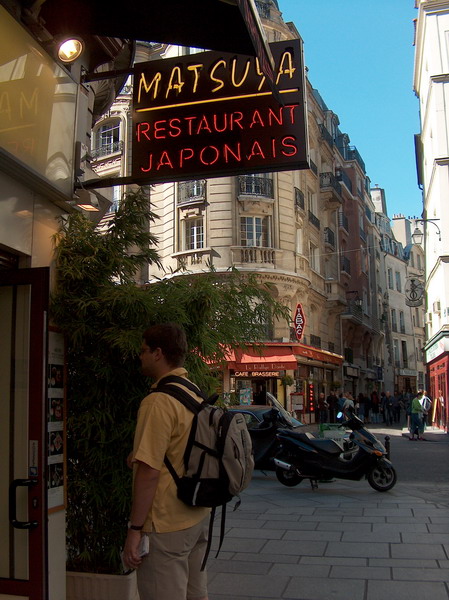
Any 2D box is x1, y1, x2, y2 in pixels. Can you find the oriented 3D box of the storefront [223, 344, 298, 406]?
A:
[{"bbox_3d":[1.920,4.481,33.977,4.259,4.223,1.200,2,-9,-22],"label":"storefront"}]

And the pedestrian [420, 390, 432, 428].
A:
[{"bbox_3d":[9.016,4.874,28.600,0.520,1.700,0.400,4,-9,-30],"label":"pedestrian"}]

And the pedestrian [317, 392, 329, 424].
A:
[{"bbox_3d":[5.210,5.789,34.305,0.580,1.670,0.420,1,-9,-14],"label":"pedestrian"}]

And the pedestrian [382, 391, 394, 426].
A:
[{"bbox_3d":[7.948,5.259,31.000,0.520,1.740,0.400,-1,-8,6],"label":"pedestrian"}]

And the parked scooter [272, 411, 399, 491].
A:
[{"bbox_3d":[1.767,2.396,10.200,1.930,1.230,0.740,-3,-8,17],"label":"parked scooter"}]

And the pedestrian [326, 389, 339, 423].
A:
[{"bbox_3d":[5.826,5.807,34.806,0.600,1.750,0.420,-1,-9,-3],"label":"pedestrian"}]

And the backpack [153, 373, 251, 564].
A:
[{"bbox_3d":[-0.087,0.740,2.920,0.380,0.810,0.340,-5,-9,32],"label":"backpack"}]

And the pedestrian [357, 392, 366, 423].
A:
[{"bbox_3d":[7.269,5.704,34.000,0.480,1.660,0.340,-1,-8,6],"label":"pedestrian"}]

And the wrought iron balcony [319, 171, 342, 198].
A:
[{"bbox_3d":[7.585,-7.966,45.493,0.750,1.235,3.300,-5,-9,22],"label":"wrought iron balcony"}]

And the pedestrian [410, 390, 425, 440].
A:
[{"bbox_3d":[6.419,3.848,21.346,0.450,1.630,0.500,-2,-9,8],"label":"pedestrian"}]

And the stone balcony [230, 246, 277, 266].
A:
[{"bbox_3d":[1.474,-2.212,34.472,2.598,1.095,0.750,2,-9,-22],"label":"stone balcony"}]

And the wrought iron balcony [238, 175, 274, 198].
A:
[{"bbox_3d":[1.382,-4.999,28.300,1.420,1.000,0.360,2,-8,-15],"label":"wrought iron balcony"}]

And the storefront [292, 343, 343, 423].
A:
[{"bbox_3d":[5.750,5.320,40.048,1.100,4.199,11.000,-5,-9,22],"label":"storefront"}]

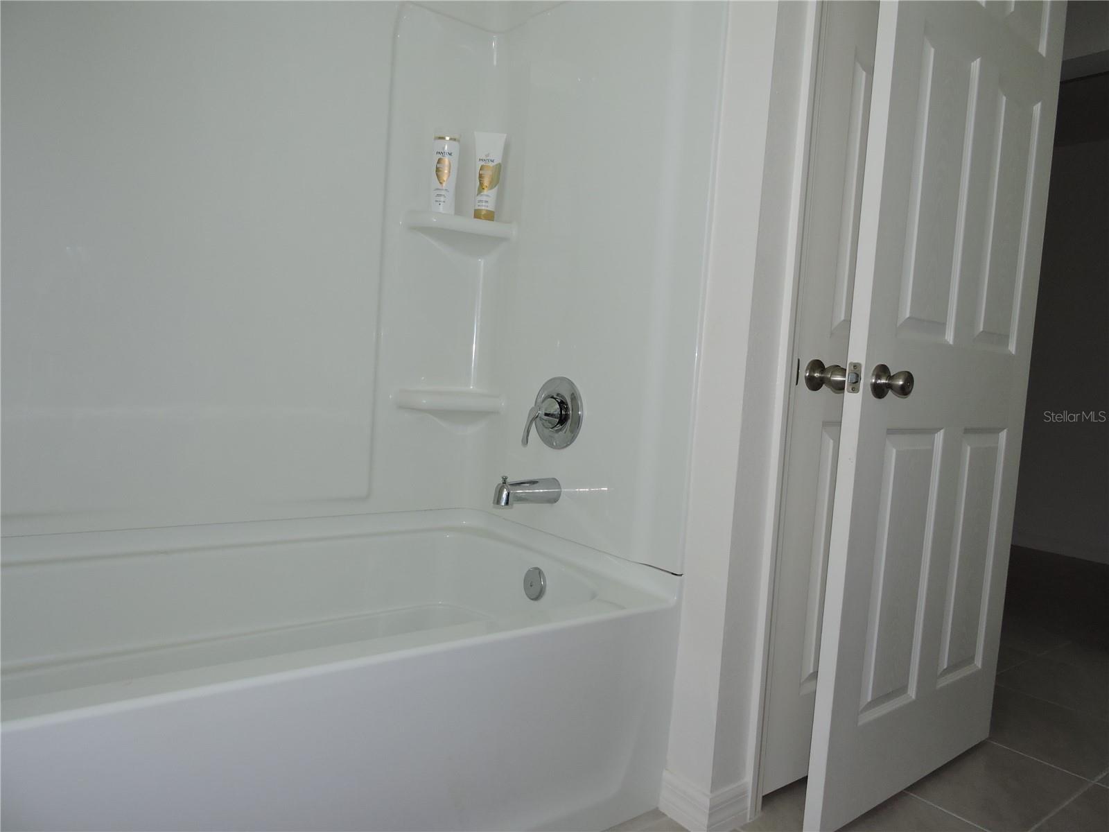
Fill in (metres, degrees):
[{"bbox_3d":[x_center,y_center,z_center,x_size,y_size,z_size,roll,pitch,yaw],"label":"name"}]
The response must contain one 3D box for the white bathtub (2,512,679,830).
[{"bbox_3d":[-0.615,0.512,1.396,1.524,0.482,0.812,2,4,-39],"label":"white bathtub"}]

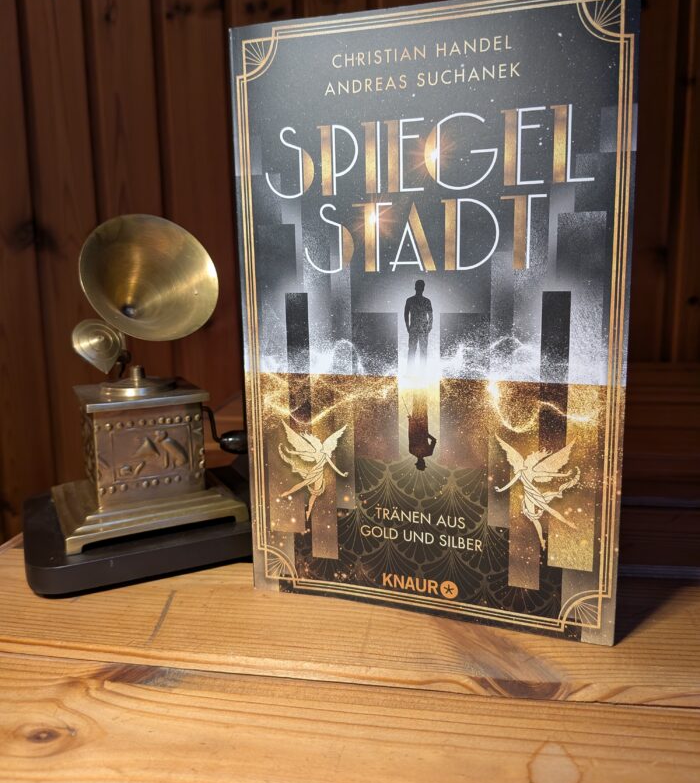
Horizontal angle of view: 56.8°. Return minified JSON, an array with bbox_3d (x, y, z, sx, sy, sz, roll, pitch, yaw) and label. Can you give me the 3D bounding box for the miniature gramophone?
[{"bbox_3d":[-0.099,-0.006,0.311,0.114,0.155,0.112,-5,9,-27],"label":"miniature gramophone"}]

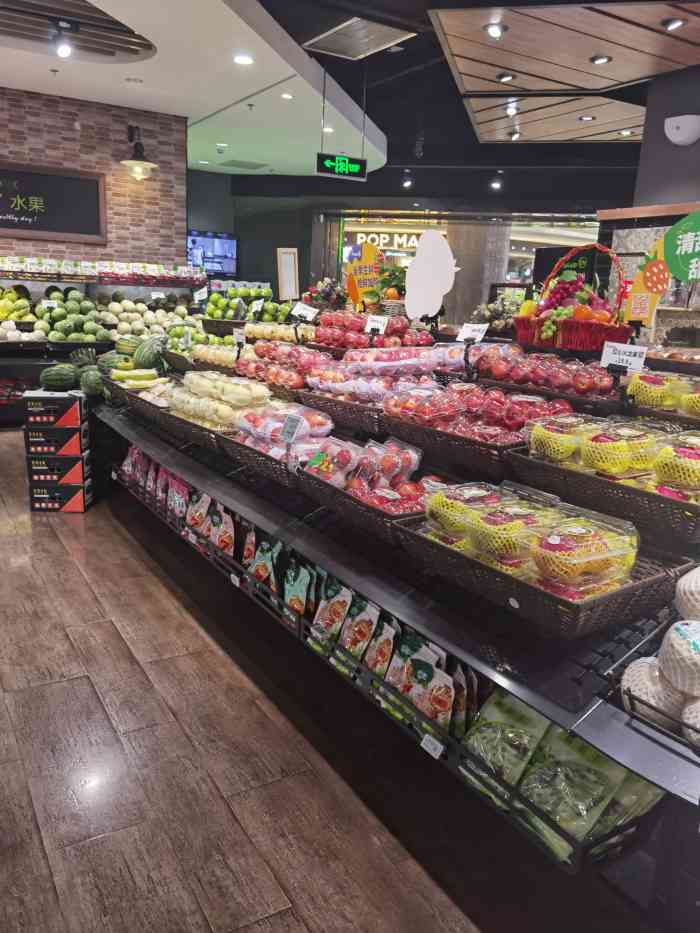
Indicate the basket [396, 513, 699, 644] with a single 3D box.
[{"bbox_3d":[0.421,0.212,1.708,0.350,0.105,0.615,-12,17,-29],"label":"basket"}]

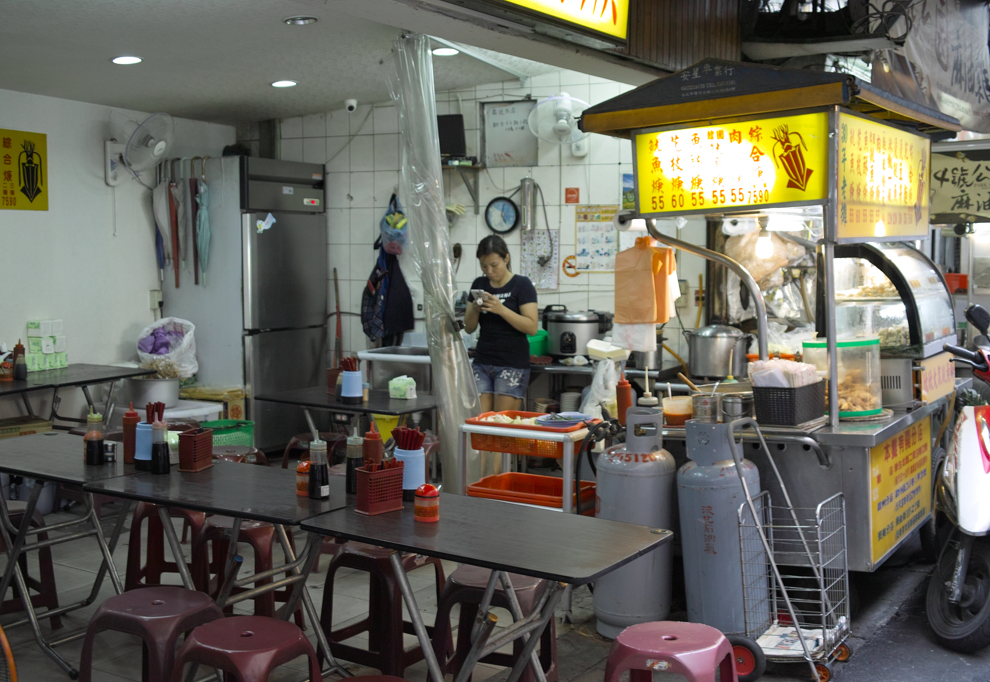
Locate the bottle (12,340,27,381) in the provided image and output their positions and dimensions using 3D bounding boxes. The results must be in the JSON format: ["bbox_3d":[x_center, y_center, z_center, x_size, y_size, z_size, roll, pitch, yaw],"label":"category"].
[{"bbox_3d":[-2.689,0.108,6.600,0.068,0.220,0.068,0,5,0],"label":"bottle"}]

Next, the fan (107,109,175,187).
[{"bbox_3d":[-2.273,-1.214,7.408,0.400,0.457,0.400,3,5,25],"label":"fan"}]

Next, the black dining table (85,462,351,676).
[{"bbox_3d":[-0.844,0.871,4.014,1.000,0.745,0.600,3,6,33],"label":"black dining table"}]

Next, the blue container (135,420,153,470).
[{"bbox_3d":[-1.205,0.365,4.064,0.099,0.159,0.099,-1,5,-17],"label":"blue container"}]

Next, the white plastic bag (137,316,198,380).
[{"bbox_3d":[-2.102,0.042,7.482,0.370,0.390,0.310,-1,5,-9],"label":"white plastic bag"}]

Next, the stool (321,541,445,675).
[{"bbox_3d":[-0.393,0.963,4.231,0.360,0.455,0.360,4,6,38],"label":"stool"}]

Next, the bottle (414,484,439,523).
[{"bbox_3d":[-0.194,0.461,3.329,0.071,0.102,0.071,0,5,-3],"label":"bottle"}]

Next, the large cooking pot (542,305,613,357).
[{"bbox_3d":[0.492,-0.070,7.033,0.410,0.288,0.350,2,5,17],"label":"large cooking pot"}]

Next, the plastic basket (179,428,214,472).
[{"bbox_3d":[-1.043,0.382,4.072,0.077,0.127,0.125,2,5,16],"label":"plastic basket"}]

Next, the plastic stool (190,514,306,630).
[{"bbox_3d":[-0.953,0.917,4.462,0.360,0.465,0.360,2,5,20],"label":"plastic stool"}]

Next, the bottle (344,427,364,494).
[{"bbox_3d":[-0.467,0.401,3.900,0.066,0.216,0.066,0,5,0],"label":"bottle"}]

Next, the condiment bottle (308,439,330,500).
[{"bbox_3d":[-0.545,0.384,3.615,0.063,0.203,0.063,0,5,-9],"label":"condiment bottle"}]

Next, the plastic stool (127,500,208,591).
[{"bbox_3d":[-1.314,0.896,4.850,0.360,0.455,0.360,1,5,10],"label":"plastic stool"}]

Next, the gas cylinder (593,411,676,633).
[{"bbox_3d":[0.552,0.713,4.633,0.315,0.877,0.315,1,5,7],"label":"gas cylinder"}]

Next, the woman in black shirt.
[{"bbox_3d":[0.032,0.216,6.587,0.450,1.600,0.360,2,5,27],"label":"woman in black shirt"}]

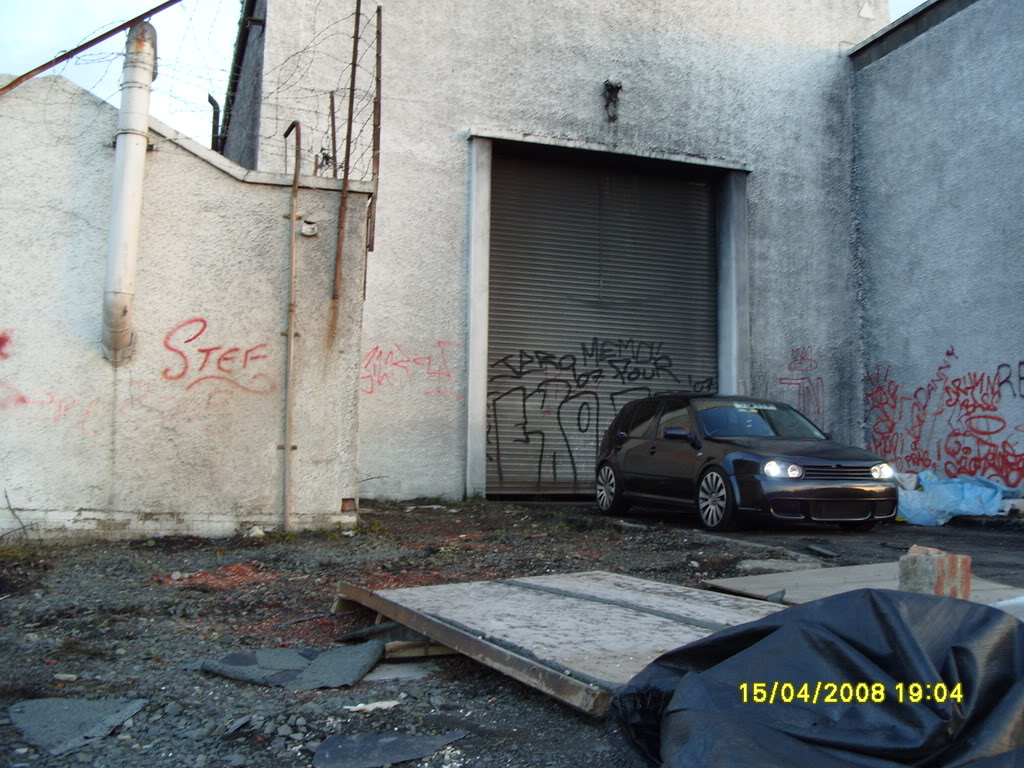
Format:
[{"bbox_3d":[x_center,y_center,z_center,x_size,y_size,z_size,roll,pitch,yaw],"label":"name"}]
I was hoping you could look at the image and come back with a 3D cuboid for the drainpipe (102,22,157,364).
[{"bbox_3d":[-3.194,-1.599,8.647,0.270,2.906,0.550,3,-7,-17],"label":"drainpipe"}]

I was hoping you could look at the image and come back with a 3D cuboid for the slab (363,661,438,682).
[{"bbox_3d":[-0.332,0.890,3.153,0.210,0.030,0.370,0,-5,5],"label":"slab"}]

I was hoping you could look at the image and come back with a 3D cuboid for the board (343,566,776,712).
[{"bbox_3d":[0.244,0.805,3.612,1.071,0.065,2.412,-1,-5,-22],"label":"board"}]

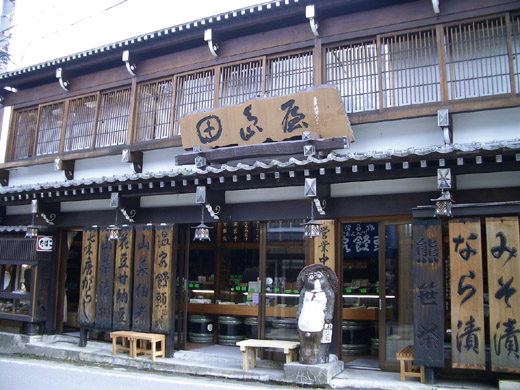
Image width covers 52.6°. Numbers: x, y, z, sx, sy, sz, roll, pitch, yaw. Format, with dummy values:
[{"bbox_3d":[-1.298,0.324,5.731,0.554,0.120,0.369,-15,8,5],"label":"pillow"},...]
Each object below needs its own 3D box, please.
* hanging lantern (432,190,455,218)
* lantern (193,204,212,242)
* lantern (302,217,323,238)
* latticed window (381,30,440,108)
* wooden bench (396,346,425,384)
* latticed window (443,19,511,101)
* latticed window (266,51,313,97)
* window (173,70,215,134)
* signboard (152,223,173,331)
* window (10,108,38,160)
[{"bbox_3d":[2.336,0.134,6.694,0.268,0.340,0.268,-4,-11,27],"label":"hanging lantern"},{"bbox_3d":[-0.899,0.444,8.296,0.330,0.562,0.330,-3,-9,28],"label":"lantern"},{"bbox_3d":[0.750,0.483,7.516,0.268,0.283,0.268,-4,-11,27],"label":"lantern"},{"bbox_3d":[2.229,-1.881,7.832,0.880,1.184,0.070,-3,-9,28],"label":"latticed window"},{"bbox_3d":[1.998,2.143,6.653,0.350,0.355,0.772,-4,-11,27],"label":"wooden bench"},{"bbox_3d":[3.056,-1.916,7.385,0.855,1.172,0.070,-3,-9,28],"label":"latticed window"},{"bbox_3d":[0.442,-1.698,8.320,0.904,1.185,0.070,-4,-11,27],"label":"latticed window"},{"bbox_3d":[-1.163,-1.589,9.137,0.893,1.185,0.070,-4,-11,27],"label":"window"},{"bbox_3d":[-1.584,1.372,8.547,0.365,1.732,0.045,-4,-11,27],"label":"signboard"},{"bbox_3d":[-5.321,-1.379,11.889,0.819,1.209,0.070,-3,-9,28],"label":"window"}]

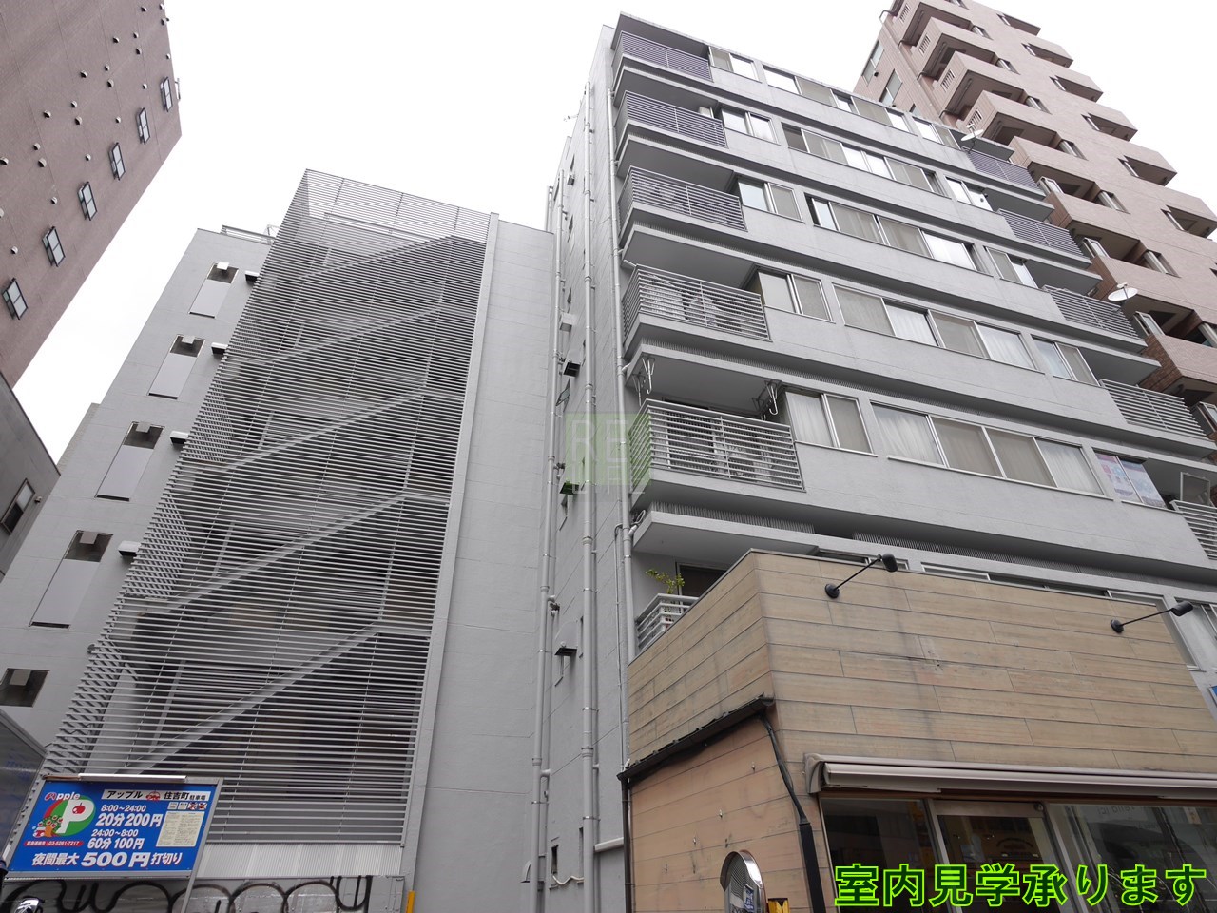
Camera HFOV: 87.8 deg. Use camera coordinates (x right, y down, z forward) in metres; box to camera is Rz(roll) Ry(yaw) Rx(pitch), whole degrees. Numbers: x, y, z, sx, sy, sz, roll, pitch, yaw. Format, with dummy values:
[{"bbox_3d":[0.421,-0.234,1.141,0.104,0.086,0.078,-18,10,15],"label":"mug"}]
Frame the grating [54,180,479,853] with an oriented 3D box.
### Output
[{"bbox_3d":[-5.920,-0.398,14.091,4.942,15.535,2.100,9,-36,-15],"label":"grating"}]

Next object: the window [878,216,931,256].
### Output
[{"bbox_3d":[6.287,-4.646,13.413,1.074,1.020,0.080,9,-36,-15],"label":"window"}]

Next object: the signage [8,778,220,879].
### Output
[{"bbox_3d":[-5.910,4.468,7.650,1.929,1.034,0.102,9,-36,-15],"label":"signage"}]

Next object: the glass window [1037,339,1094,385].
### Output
[{"bbox_3d":[9.382,-1.909,12.935,1.208,1.143,0.100,9,-36,-15],"label":"glass window"}]

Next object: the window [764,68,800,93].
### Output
[{"bbox_3d":[4.626,-9.889,16.753,0.961,1.116,0.100,9,-36,-15],"label":"window"}]

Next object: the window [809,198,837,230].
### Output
[{"bbox_3d":[4.584,-5.063,13.342,0.484,1.034,0.100,9,-36,-15],"label":"window"}]

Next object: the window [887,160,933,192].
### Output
[{"bbox_3d":[7.523,-6.964,15.789,1.101,0.970,0.100,9,-36,-15],"label":"window"}]

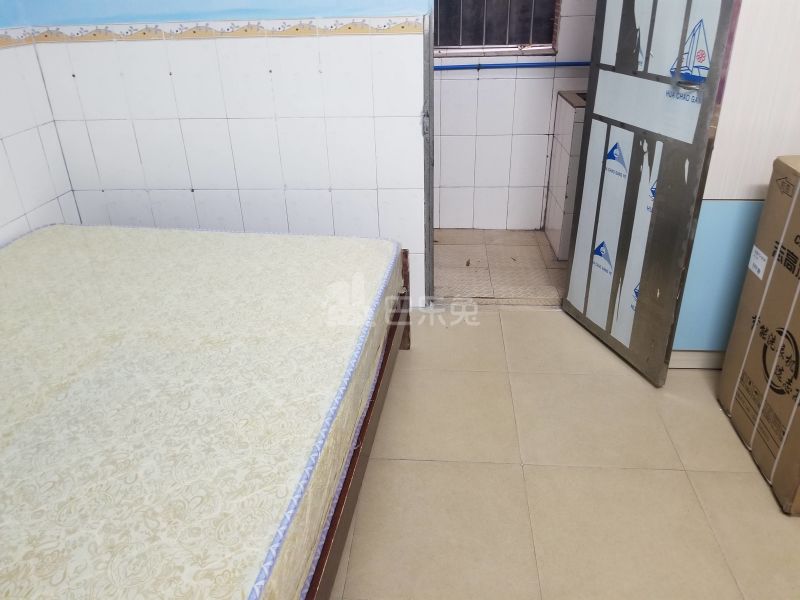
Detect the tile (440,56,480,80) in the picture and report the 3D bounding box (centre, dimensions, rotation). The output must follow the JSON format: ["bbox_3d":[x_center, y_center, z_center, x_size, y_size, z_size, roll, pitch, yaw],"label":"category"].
[{"bbox_3d":[0.320,-1.236,3.204,0.200,0.114,0.010,1,29,4],"label":"tile"}]

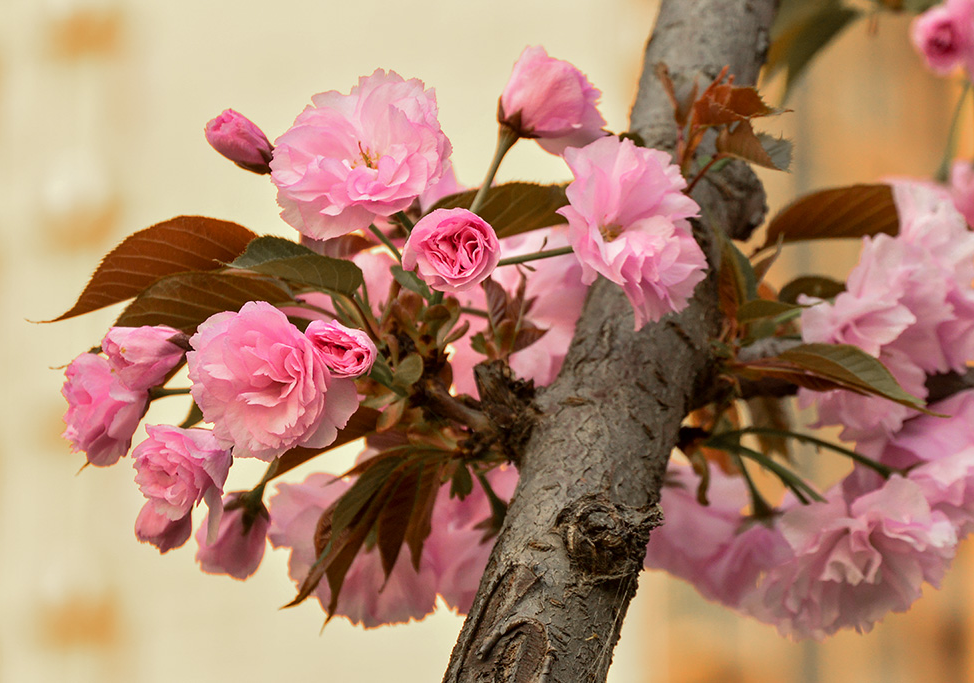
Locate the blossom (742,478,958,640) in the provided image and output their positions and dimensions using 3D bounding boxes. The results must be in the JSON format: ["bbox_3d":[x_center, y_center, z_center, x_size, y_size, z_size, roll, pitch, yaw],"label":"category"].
[{"bbox_3d":[0.109,0.065,2.060,0.064,0.050,0.048,0,24,-3],"label":"blossom"}]

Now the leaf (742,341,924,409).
[{"bbox_3d":[0.099,0.010,1.970,0.053,0.013,0.019,16,11,6],"label":"leaf"}]

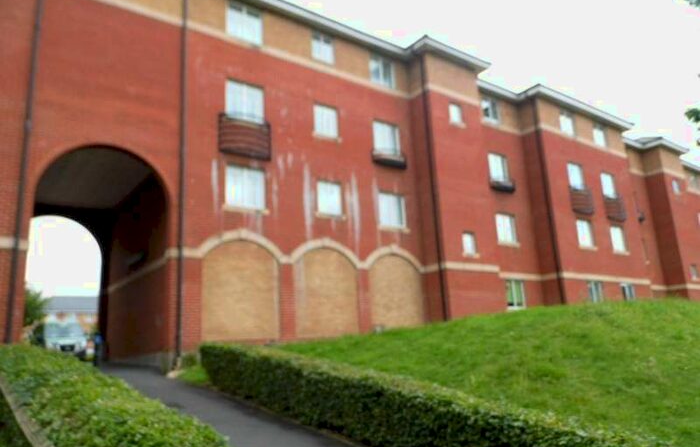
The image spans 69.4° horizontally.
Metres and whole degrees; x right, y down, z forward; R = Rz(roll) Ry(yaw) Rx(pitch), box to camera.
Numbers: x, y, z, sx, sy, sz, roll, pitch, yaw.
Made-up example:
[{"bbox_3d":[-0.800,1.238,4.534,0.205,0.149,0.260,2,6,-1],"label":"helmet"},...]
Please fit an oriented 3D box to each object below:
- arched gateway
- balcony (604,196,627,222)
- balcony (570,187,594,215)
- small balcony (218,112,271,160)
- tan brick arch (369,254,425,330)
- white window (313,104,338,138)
[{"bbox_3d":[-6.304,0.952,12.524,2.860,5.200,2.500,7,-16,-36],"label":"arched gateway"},{"bbox_3d":[12.725,-0.723,24.087,1.420,1.090,0.300,7,-16,-36],"label":"balcony"},{"bbox_3d":[10.741,-1.034,23.314,1.543,1.103,0.300,6,-17,-36],"label":"balcony"},{"bbox_3d":[-2.883,-2.467,14.233,1.570,1.100,0.320,7,-16,-36],"label":"small balcony"},{"bbox_3d":[1.567,2.287,16.784,2.247,2.532,0.200,6,-17,-36],"label":"tan brick arch"},{"bbox_3d":[-0.773,-3.357,16.644,0.913,1.014,0.120,6,-17,-36],"label":"white window"}]

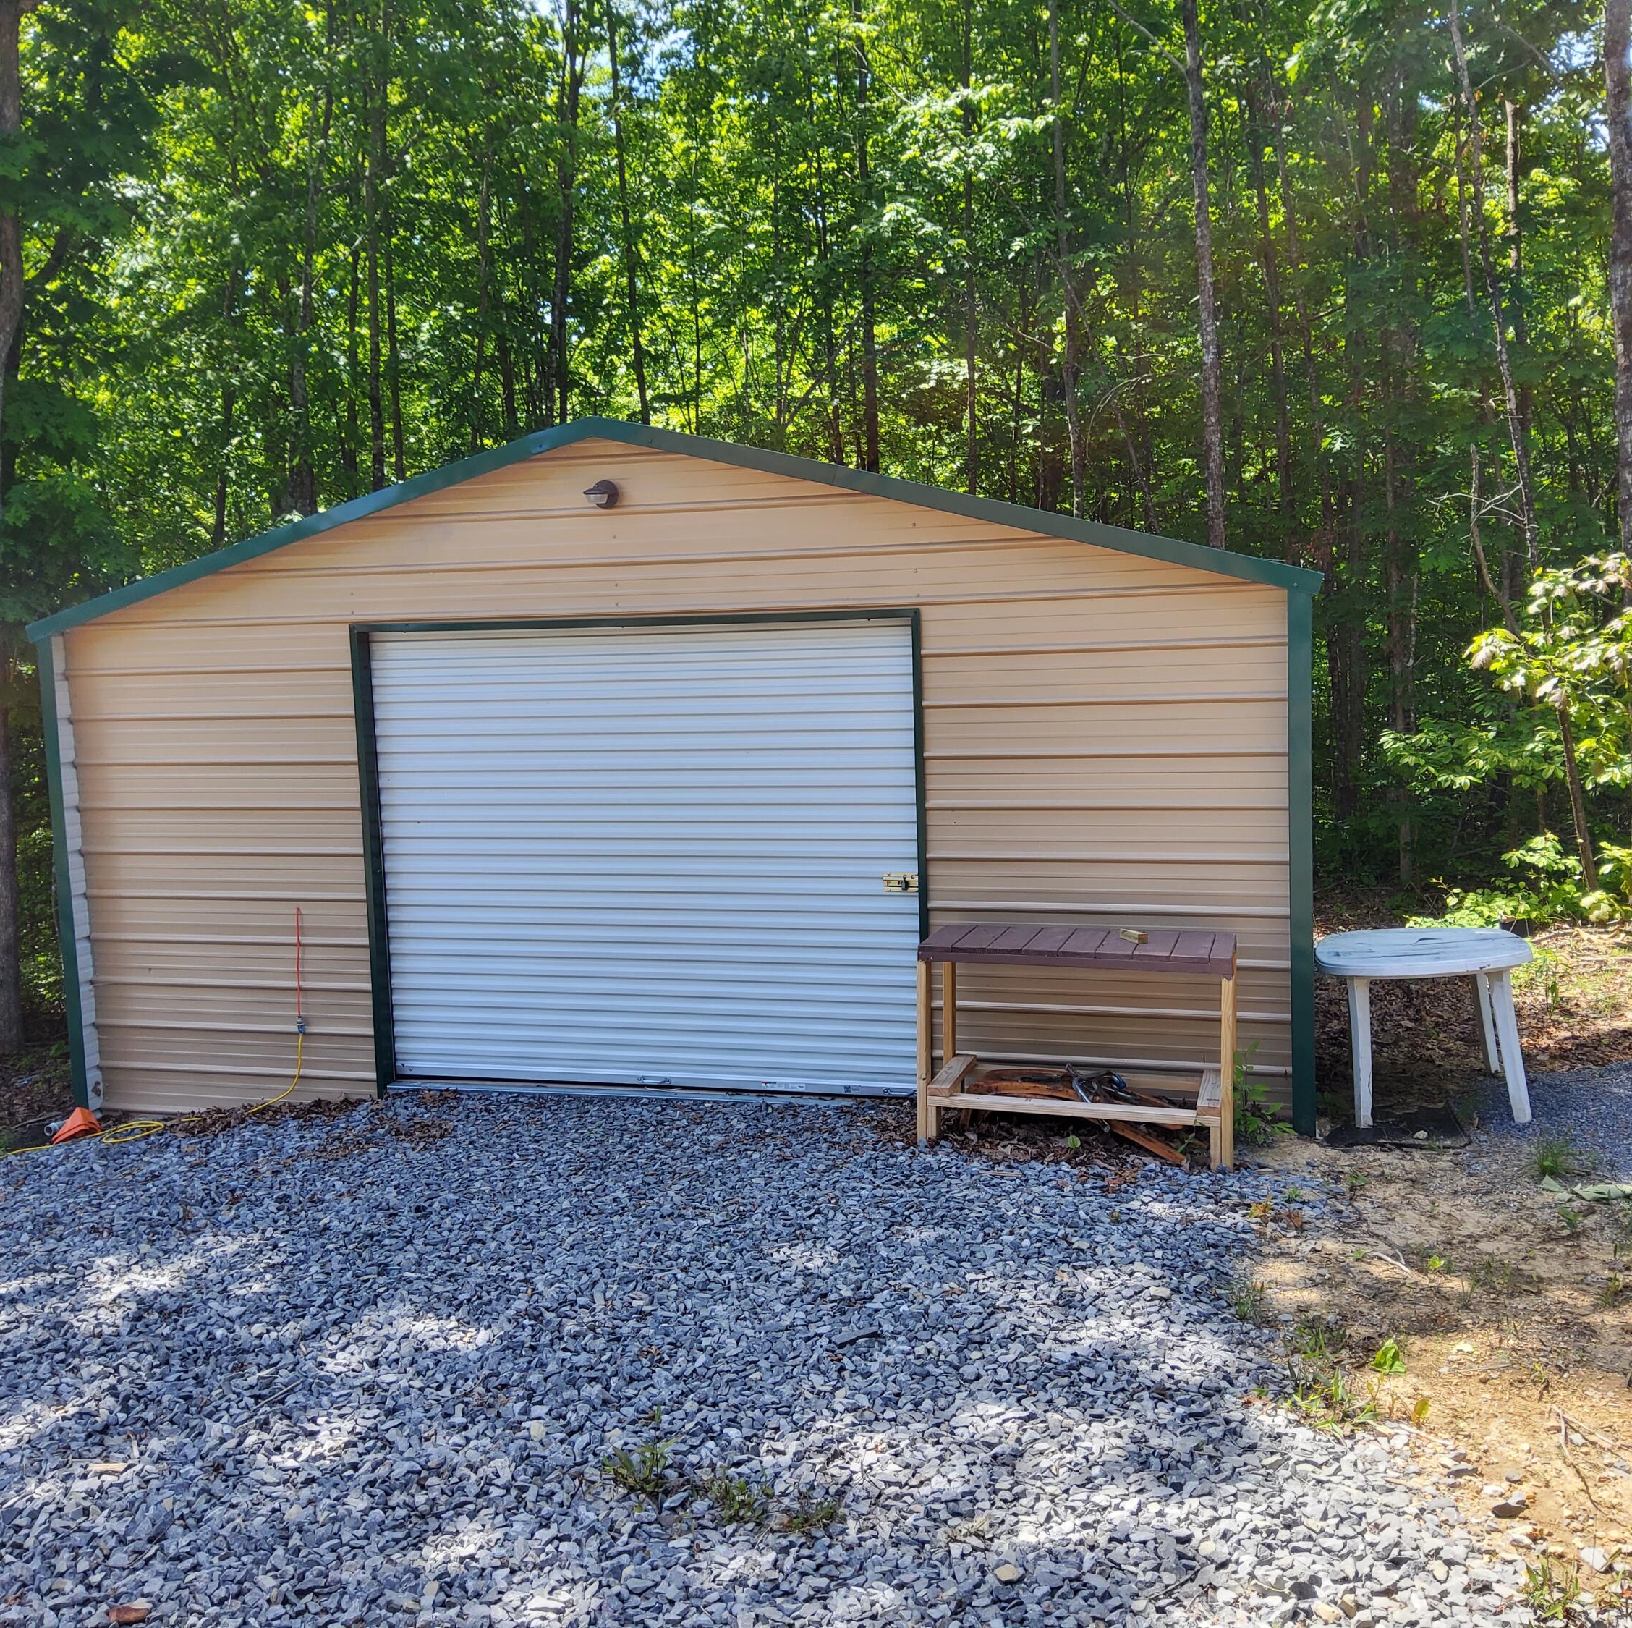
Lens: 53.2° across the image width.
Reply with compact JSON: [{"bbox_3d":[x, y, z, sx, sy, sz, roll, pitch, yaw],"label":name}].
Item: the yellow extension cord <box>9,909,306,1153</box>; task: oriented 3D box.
[{"bbox_3d":[-3.269,1.088,8.055,1.416,1.158,0.544,0,7,15],"label":"yellow extension cord"}]

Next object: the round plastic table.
[{"bbox_3d":[2.669,0.921,7.137,0.886,0.703,0.886,-3,6,15],"label":"round plastic table"}]

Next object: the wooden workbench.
[{"bbox_3d":[1.099,0.916,6.738,1.233,0.804,0.578,0,7,15],"label":"wooden workbench"}]

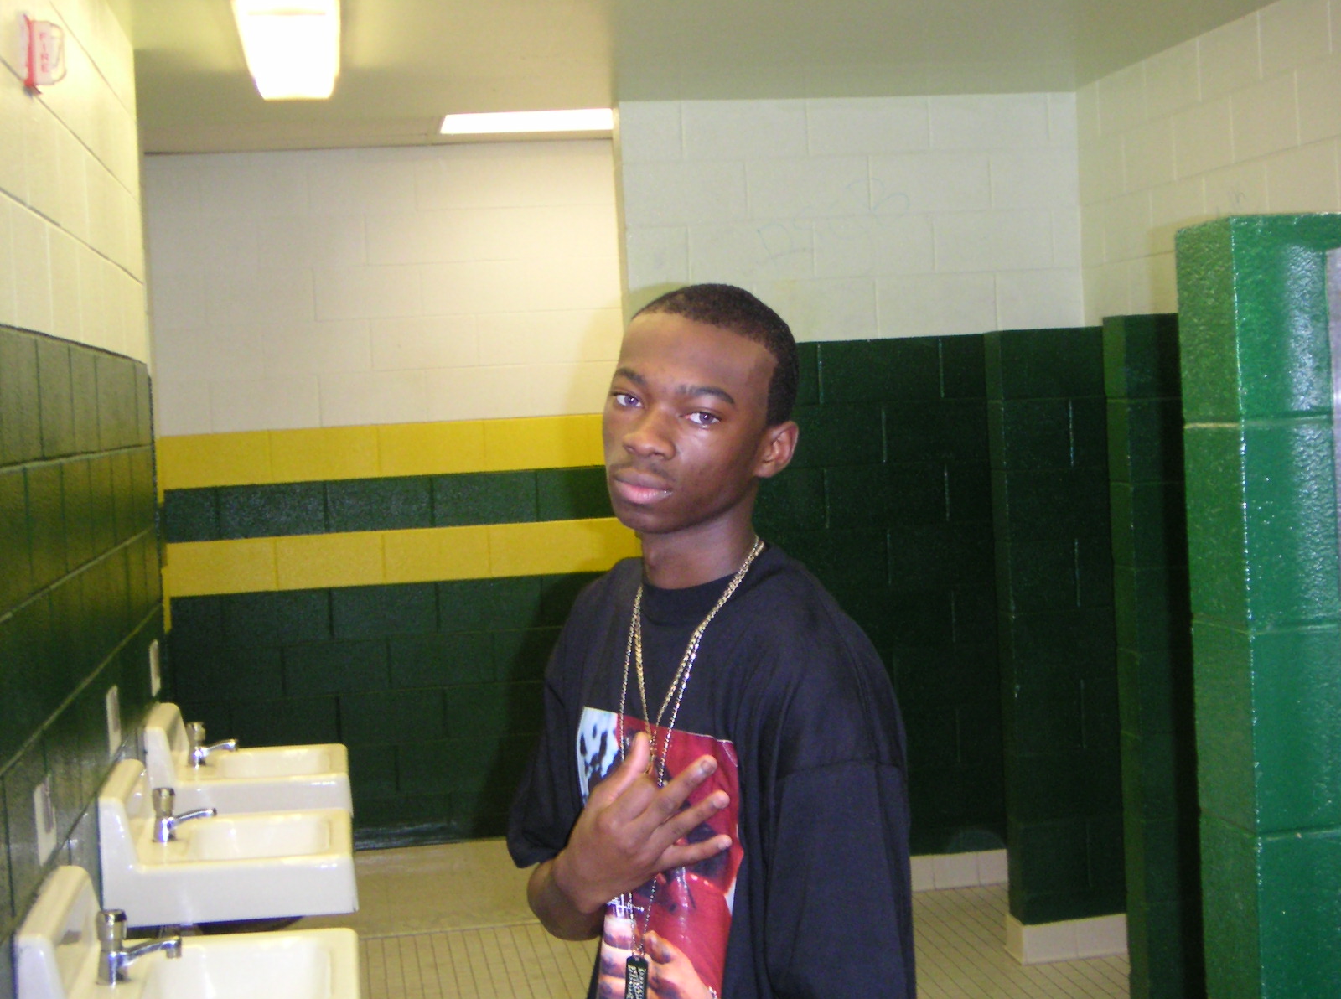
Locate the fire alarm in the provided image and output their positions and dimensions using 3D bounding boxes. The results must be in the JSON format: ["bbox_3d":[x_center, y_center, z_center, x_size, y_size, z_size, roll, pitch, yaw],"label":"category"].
[{"bbox_3d":[-1.016,-0.724,3.271,0.065,0.115,0.130,-3,3,-9],"label":"fire alarm"}]

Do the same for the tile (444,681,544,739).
[{"bbox_3d":[-0.670,0.812,7.814,0.398,0.197,0.050,-3,3,-9],"label":"tile"}]

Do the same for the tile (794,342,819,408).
[{"bbox_3d":[0.279,-0.395,6.491,0.400,0.197,0.060,-3,3,-9],"label":"tile"}]

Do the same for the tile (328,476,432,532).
[{"bbox_3d":[-1.111,0.023,7.715,0.400,0.197,0.060,-3,3,-9],"label":"tile"}]

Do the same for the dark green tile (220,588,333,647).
[{"bbox_3d":[-1.494,0.452,7.685,0.398,0.195,0.050,-3,3,-9],"label":"dark green tile"}]

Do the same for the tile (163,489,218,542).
[{"bbox_3d":[-1.814,0.064,7.616,0.195,0.195,0.050,-3,3,-9],"label":"tile"}]

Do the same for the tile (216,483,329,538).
[{"bbox_3d":[-1.512,0.045,7.652,0.400,0.197,0.060,-3,3,-9],"label":"tile"}]

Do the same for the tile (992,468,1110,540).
[{"bbox_3d":[1.154,0.012,5.851,0.398,0.195,0.120,-3,3,-9],"label":"tile"}]

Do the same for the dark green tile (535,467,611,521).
[{"bbox_3d":[-0.317,-0.024,7.891,0.400,0.198,0.030,-3,3,-9],"label":"dark green tile"}]

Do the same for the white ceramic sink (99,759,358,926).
[{"bbox_3d":[-0.856,0.663,3.990,0.462,0.272,0.485,-3,3,-9],"label":"white ceramic sink"}]

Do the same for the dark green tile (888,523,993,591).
[{"bbox_3d":[0.909,0.180,6.616,0.400,0.197,0.060,-3,3,-9],"label":"dark green tile"}]

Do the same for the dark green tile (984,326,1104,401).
[{"bbox_3d":[1.131,-0.393,5.823,0.398,0.197,0.140,-3,3,-9],"label":"dark green tile"}]

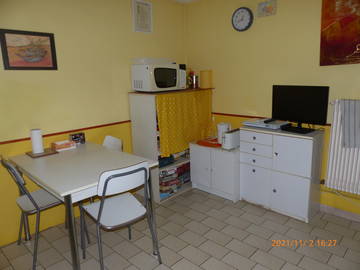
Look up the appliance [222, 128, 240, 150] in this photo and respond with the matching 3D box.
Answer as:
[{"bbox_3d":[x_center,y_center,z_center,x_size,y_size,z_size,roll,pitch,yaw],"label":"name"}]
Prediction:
[{"bbox_3d":[0.585,0.037,2.957,0.270,0.193,0.144,-14,17,-43],"label":"appliance"}]

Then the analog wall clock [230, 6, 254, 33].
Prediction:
[{"bbox_3d":[0.698,-1.293,2.921,0.042,0.273,0.274,-14,17,-43],"label":"analog wall clock"}]

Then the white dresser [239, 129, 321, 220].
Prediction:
[{"bbox_3d":[1.054,0.354,2.746,0.322,0.844,0.734,-14,17,-43],"label":"white dresser"}]

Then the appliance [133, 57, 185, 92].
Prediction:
[{"bbox_3d":[-0.235,-0.671,3.035,0.553,0.304,0.336,-14,17,-43],"label":"appliance"}]

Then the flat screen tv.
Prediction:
[{"bbox_3d":[1.129,-0.252,2.501,0.210,0.428,0.524,-14,17,-43],"label":"flat screen tv"}]

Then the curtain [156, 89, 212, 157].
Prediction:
[{"bbox_3d":[0.104,-0.165,3.088,0.903,0.693,0.045,-14,17,-43],"label":"curtain"}]

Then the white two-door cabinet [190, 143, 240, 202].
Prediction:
[{"bbox_3d":[0.537,0.391,3.213,0.438,0.605,0.637,-14,17,-43],"label":"white two-door cabinet"}]

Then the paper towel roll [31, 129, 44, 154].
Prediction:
[{"bbox_3d":[-1.290,0.060,2.353,0.102,0.220,0.102,-14,17,-43],"label":"paper towel roll"}]

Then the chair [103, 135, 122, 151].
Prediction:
[{"bbox_3d":[-0.780,0.471,2.495,0.504,0.847,0.406,-14,17,-43],"label":"chair"}]

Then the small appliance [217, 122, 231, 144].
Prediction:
[{"bbox_3d":[0.508,-0.009,3.040,0.189,0.249,0.147,-2,13,1],"label":"small appliance"}]

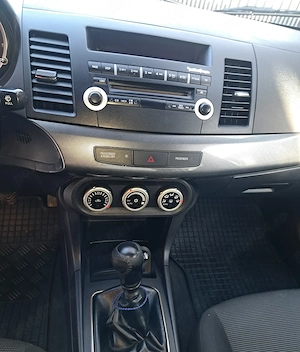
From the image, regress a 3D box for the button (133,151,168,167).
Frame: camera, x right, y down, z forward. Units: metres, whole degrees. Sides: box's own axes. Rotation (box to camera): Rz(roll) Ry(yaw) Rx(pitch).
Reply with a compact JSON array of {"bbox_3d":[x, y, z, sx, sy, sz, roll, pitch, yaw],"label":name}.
[{"bbox_3d":[0.002,-0.029,0.462,0.058,0.025,0.013,2,22,-14],"label":"button"}]

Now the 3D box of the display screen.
[{"bbox_3d":[0.004,-0.213,0.465,0.212,0.037,0.020,2,11,-14],"label":"display screen"}]

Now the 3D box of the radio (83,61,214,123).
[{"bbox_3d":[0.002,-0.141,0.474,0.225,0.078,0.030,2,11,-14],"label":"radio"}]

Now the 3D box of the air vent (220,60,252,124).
[{"bbox_3d":[0.157,-0.151,0.517,0.055,0.114,0.025,1,12,-19],"label":"air vent"}]

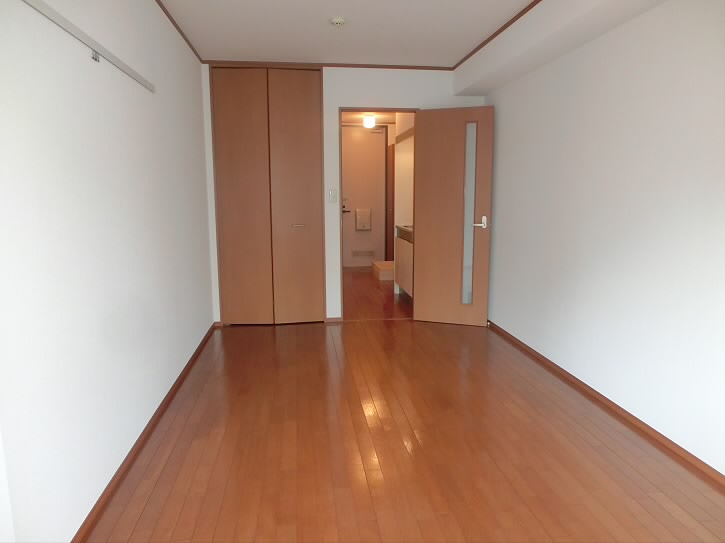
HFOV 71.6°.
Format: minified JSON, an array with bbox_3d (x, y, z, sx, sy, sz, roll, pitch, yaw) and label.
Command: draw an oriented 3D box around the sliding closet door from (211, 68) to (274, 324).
[{"bbox_3d":[-1.090,-0.651,4.659,0.493,2.336,0.040,-1,8,-3],"label":"sliding closet door"}]

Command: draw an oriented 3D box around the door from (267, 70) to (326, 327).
[{"bbox_3d":[-0.611,-0.662,4.715,0.479,2.336,0.040,-2,9,-11],"label":"door"}]

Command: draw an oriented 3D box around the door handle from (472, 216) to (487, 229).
[{"bbox_3d":[1.070,-0.445,4.576,0.123,0.114,0.060,3,9,18],"label":"door handle"}]

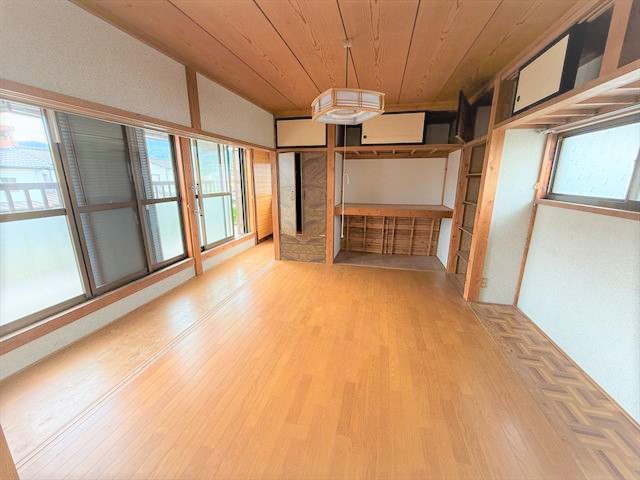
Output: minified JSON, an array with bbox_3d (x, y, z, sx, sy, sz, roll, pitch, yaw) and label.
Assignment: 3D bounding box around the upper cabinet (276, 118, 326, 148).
[{"bbox_3d":[-0.237,-1.626,4.019,0.783,0.433,0.443,3,14,12],"label":"upper cabinet"}]

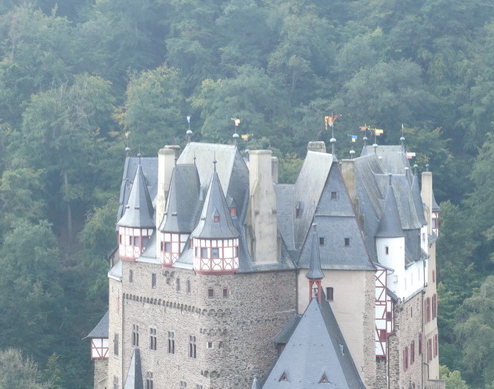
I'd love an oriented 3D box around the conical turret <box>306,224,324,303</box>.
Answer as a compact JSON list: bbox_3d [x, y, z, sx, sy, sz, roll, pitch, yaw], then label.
[{"bbox_3d":[5.565,5.605,225.000,1.450,6.250,1.450,0,8,0],"label":"conical turret"}]

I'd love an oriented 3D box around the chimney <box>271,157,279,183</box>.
[{"bbox_3d":[2.349,-2.001,241.000,0.900,2.400,0.900,-4,8,-27],"label":"chimney"}]

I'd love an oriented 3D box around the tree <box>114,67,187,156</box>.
[{"bbox_3d":[-13.025,-10.153,370.000,9.400,14.500,9.400,0,8,0],"label":"tree"}]

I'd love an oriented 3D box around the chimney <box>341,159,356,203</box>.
[{"bbox_3d":[8.802,-1.122,239.000,1.200,3.900,1.100,-3,8,-25],"label":"chimney"}]

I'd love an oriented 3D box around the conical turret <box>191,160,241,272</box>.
[{"bbox_3d":[-2.533,1.910,230.000,3.900,9.200,3.900,-3,8,-20],"label":"conical turret"}]

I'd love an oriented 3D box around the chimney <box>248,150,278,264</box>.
[{"bbox_3d":[1.382,1.089,232.000,2.000,9.400,1.700,-4,8,-27],"label":"chimney"}]

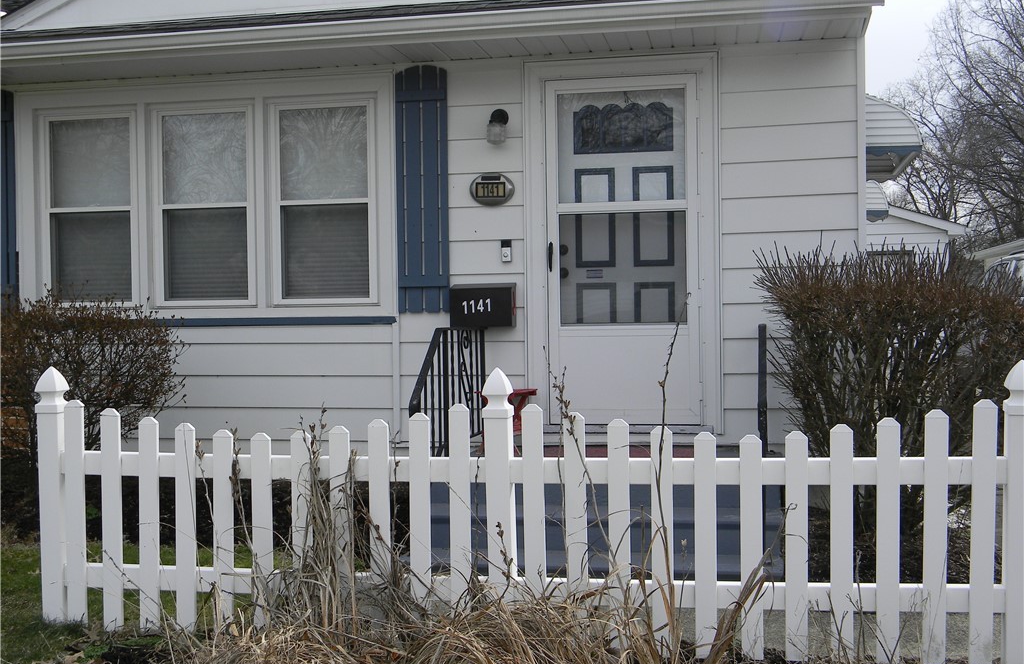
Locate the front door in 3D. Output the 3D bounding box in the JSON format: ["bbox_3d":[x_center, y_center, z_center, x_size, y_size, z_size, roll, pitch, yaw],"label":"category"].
[{"bbox_3d":[0.651,-0.475,7.129,0.898,2.046,0.060,-1,1,12],"label":"front door"}]

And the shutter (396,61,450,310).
[{"bbox_3d":[-0.540,-0.862,7.360,0.325,1.498,0.035,-1,1,12],"label":"shutter"}]

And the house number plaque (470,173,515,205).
[{"bbox_3d":[-0.119,-0.854,7.263,0.269,0.197,0.050,-1,1,12],"label":"house number plaque"}]

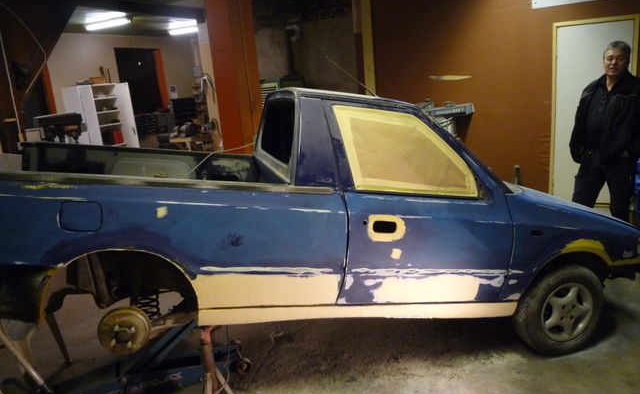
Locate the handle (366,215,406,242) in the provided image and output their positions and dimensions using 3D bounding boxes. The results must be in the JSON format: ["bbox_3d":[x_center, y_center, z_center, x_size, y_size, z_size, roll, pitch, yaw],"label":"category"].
[{"bbox_3d":[0.336,0.159,2.337,0.205,0.135,0.040,2,9,-15],"label":"handle"}]

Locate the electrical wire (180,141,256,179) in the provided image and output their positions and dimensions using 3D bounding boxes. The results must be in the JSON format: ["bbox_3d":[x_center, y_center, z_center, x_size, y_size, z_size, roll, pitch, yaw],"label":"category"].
[{"bbox_3d":[-0.812,-0.308,3.700,0.530,0.280,0.500,-5,11,0],"label":"electrical wire"}]

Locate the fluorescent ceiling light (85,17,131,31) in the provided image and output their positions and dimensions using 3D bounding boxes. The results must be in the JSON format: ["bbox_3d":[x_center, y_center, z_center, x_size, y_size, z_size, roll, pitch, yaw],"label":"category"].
[{"bbox_3d":[-3.963,-3.224,8.640,1.150,0.100,0.190,1,12,28],"label":"fluorescent ceiling light"}]

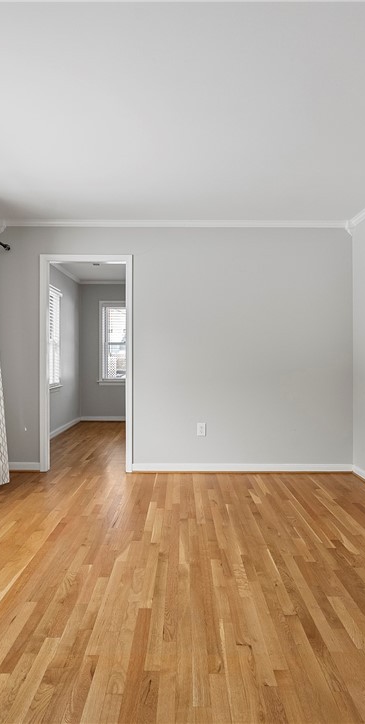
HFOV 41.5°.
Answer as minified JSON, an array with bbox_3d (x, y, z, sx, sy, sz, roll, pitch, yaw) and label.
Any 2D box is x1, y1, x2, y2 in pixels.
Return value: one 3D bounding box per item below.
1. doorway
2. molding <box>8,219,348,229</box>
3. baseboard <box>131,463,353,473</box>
[{"bbox_3d":[-0.926,0.018,4.730,0.895,2.105,0.135,0,0,0],"label":"doorway"},{"bbox_3d":[-0.058,-1.333,4.655,3.400,0.068,0.052,0,0,0],"label":"molding"},{"bbox_3d":[0.585,1.033,4.668,2.140,0.090,0.020,0,0,0],"label":"baseboard"}]

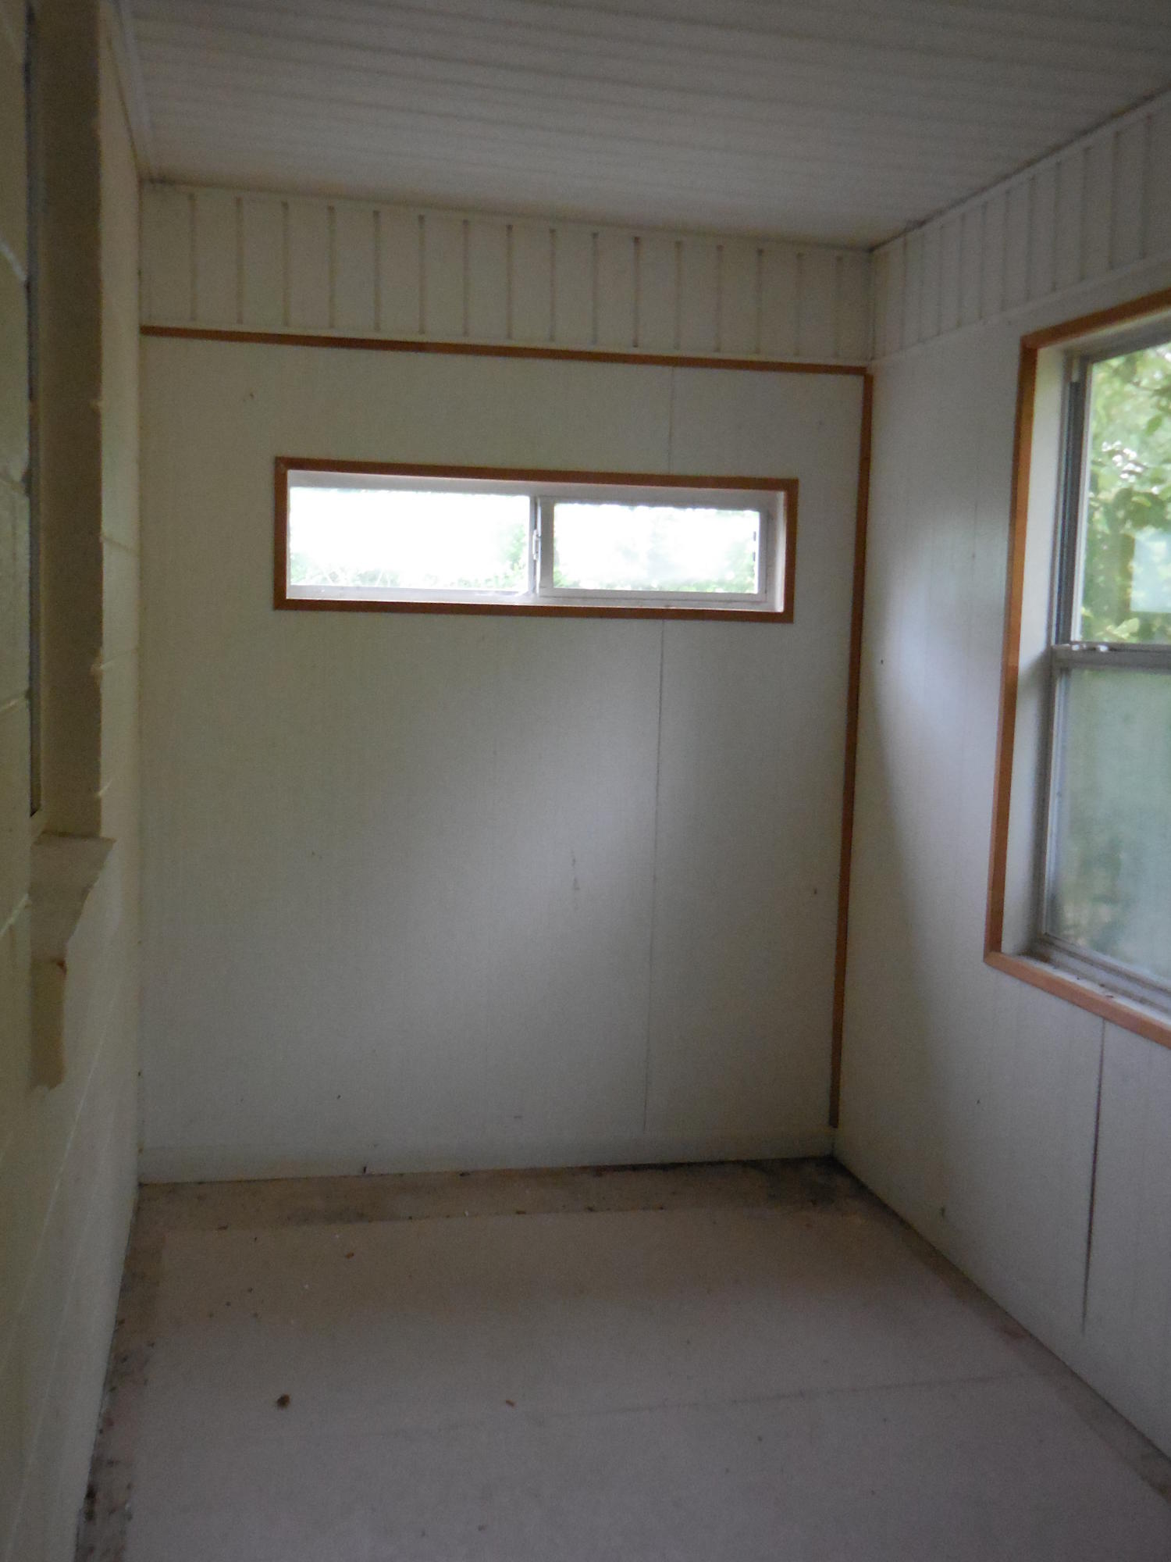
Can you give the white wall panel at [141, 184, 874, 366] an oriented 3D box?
[{"bbox_3d":[-0.140,-1.158,3.473,1.720,0.305,0.040,0,7,-13],"label":"white wall panel"}]

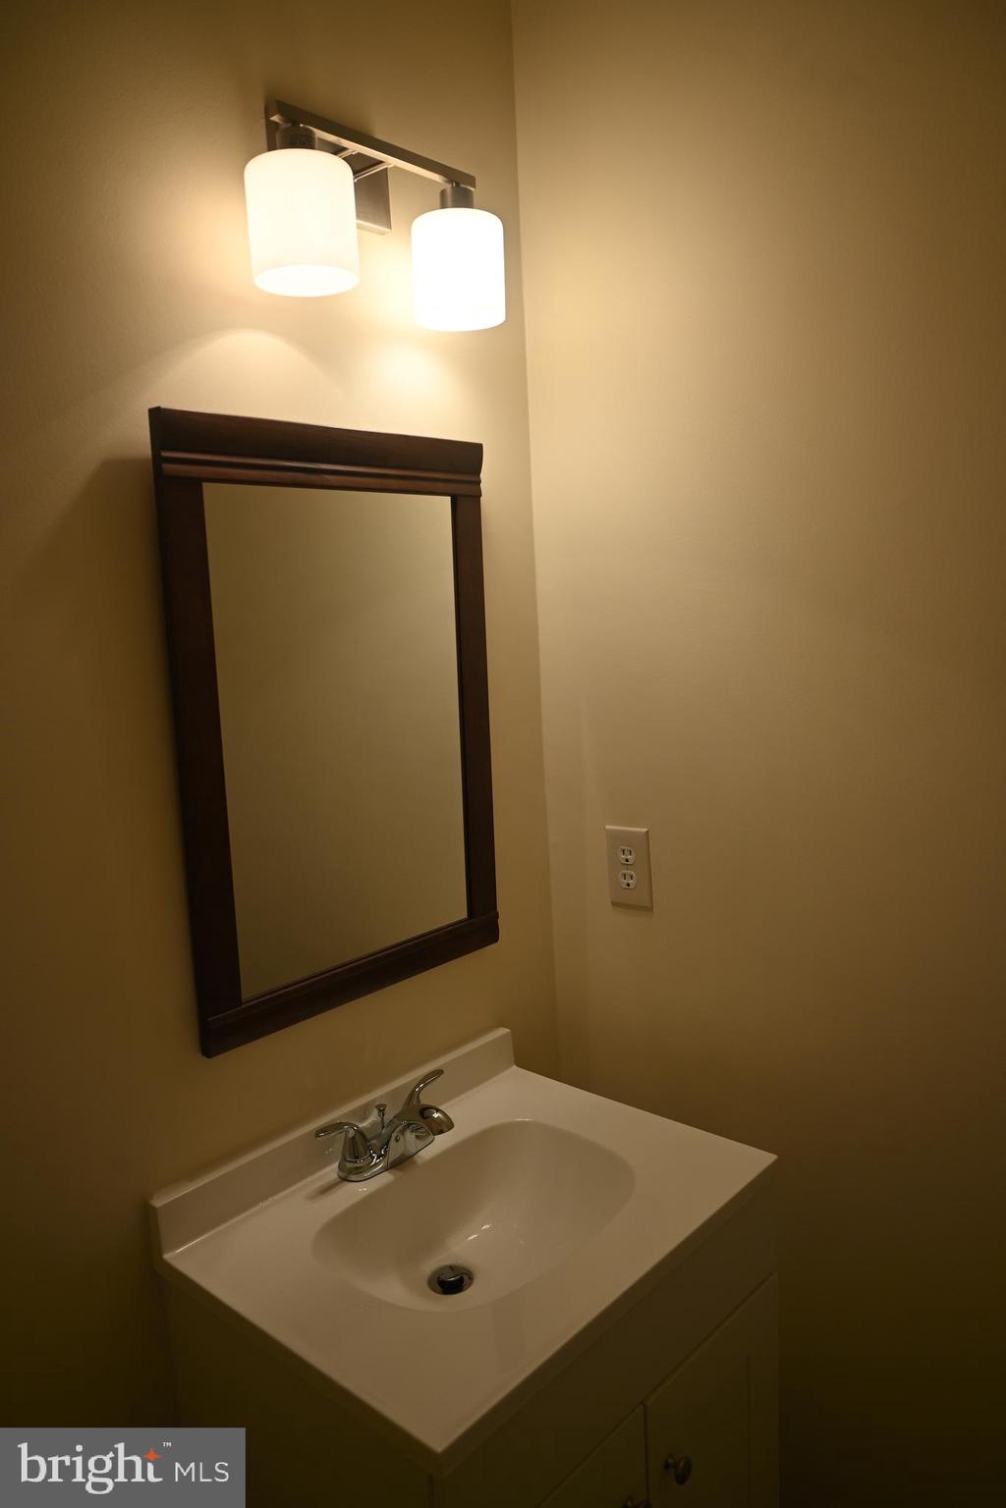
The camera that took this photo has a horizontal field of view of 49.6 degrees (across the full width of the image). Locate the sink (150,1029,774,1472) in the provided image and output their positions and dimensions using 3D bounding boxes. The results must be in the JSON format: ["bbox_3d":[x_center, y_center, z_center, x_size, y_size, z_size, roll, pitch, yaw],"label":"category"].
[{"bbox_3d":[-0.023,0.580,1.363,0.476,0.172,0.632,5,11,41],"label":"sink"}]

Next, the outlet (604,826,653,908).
[{"bbox_3d":[0.194,0.177,1.675,0.077,0.124,0.006,5,11,41],"label":"outlet"}]

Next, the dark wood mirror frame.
[{"bbox_3d":[-0.196,-0.043,1.444,0.023,0.752,0.521,5,11,41],"label":"dark wood mirror frame"}]

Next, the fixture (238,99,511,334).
[{"bbox_3d":[-0.154,-0.646,1.333,0.149,0.182,0.377,5,11,41],"label":"fixture"}]

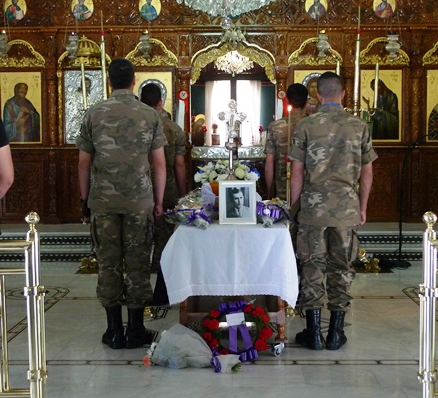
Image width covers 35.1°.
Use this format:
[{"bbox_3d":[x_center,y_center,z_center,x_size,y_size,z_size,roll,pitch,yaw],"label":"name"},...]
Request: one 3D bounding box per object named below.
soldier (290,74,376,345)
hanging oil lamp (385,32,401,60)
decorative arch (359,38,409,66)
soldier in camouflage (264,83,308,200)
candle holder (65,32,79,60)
[{"bbox_3d":[0.716,0.066,4.354,0.550,1.713,0.350,0,4,1],"label":"soldier"},{"bbox_3d":[2.068,-1.815,8.213,0.181,0.337,0.180,0,4,1],"label":"hanging oil lamp"},{"bbox_3d":[2.098,-1.862,8.741,0.629,0.353,0.070,0,4,1],"label":"decorative arch"},{"bbox_3d":[0.644,-0.032,5.607,0.540,1.779,0.320,0,4,1],"label":"soldier in camouflage"},{"bbox_3d":[-1.783,-1.862,8.403,0.165,0.330,0.160,0,4,1],"label":"candle holder"}]

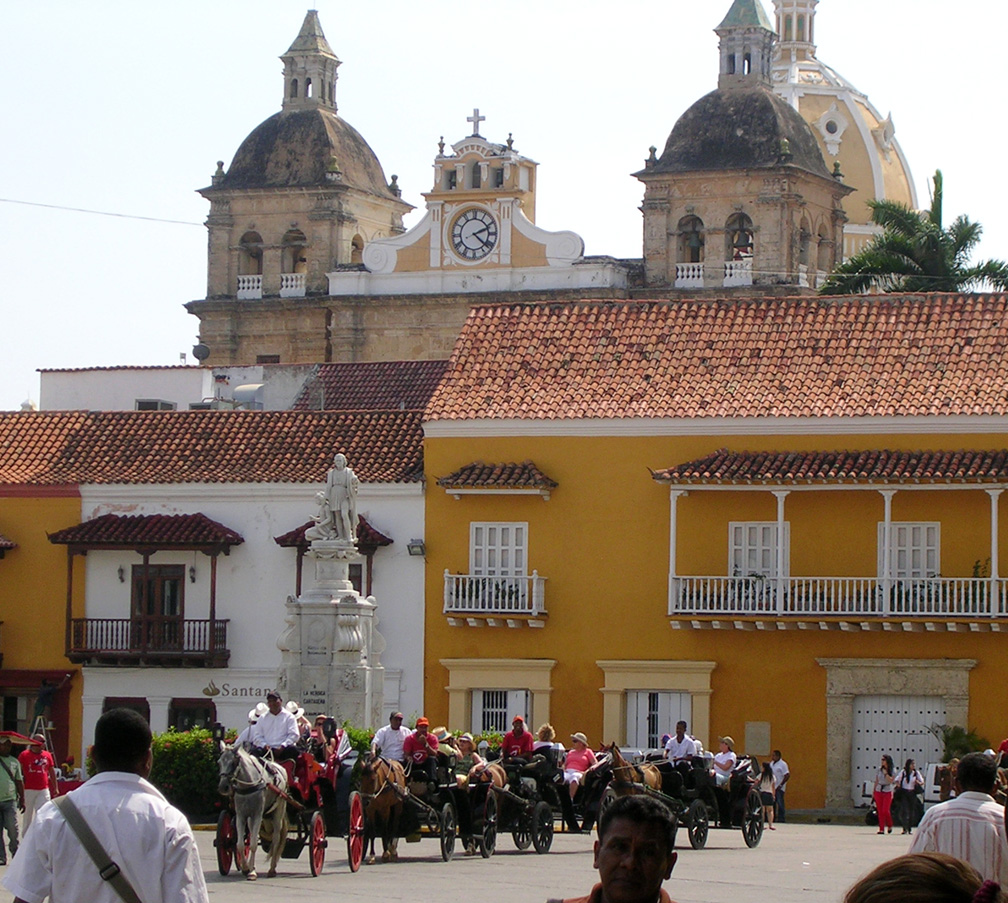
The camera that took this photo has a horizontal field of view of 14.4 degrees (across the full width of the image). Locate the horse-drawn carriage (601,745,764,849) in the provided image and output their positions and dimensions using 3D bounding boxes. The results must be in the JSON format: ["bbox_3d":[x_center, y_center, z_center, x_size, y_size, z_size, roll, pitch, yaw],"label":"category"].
[{"bbox_3d":[2.944,5.876,67.840,1.500,1.750,4.650,-1,-5,28],"label":"horse-drawn carriage"}]

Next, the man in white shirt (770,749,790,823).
[{"bbox_3d":[6.664,8.058,96.192,0.360,1.700,0.500,5,-6,-40],"label":"man in white shirt"}]

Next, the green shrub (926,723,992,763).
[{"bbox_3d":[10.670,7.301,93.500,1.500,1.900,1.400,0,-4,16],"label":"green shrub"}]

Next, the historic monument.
[{"bbox_3d":[-3.695,3.997,85.500,2.000,7.927,2.000,-1,-5,25],"label":"historic monument"}]

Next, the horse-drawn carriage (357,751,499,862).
[{"bbox_3d":[-1.289,5.127,58.433,1.500,1.700,4.650,0,-4,15],"label":"horse-drawn carriage"}]

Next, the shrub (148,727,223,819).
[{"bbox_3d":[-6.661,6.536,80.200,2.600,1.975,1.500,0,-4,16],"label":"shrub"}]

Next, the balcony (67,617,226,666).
[{"bbox_3d":[-9.088,4.869,101.434,3.959,1.213,1.000,0,-4,17],"label":"balcony"}]

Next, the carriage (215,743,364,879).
[{"bbox_3d":[-2.869,4.485,50.560,1.500,1.750,4.600,0,-4,10],"label":"carriage"}]

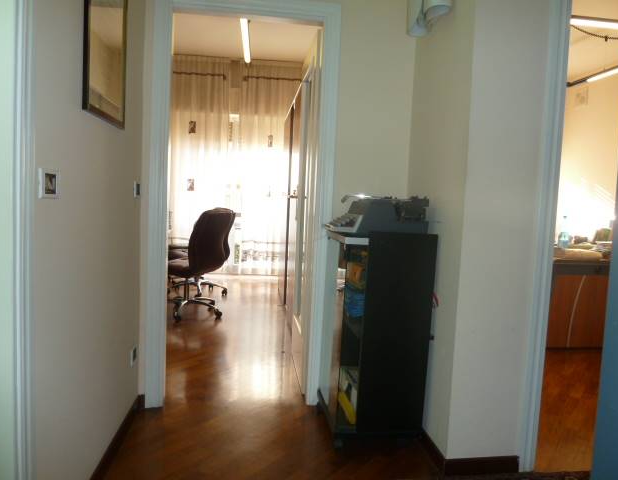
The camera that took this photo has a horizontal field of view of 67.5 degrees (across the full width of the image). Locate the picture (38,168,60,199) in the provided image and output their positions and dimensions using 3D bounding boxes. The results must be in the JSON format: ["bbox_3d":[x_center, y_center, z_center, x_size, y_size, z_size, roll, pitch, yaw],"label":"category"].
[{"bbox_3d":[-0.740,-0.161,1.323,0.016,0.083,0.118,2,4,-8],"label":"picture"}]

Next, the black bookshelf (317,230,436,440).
[{"bbox_3d":[0.327,0.458,2.401,0.440,1.020,0.480,2,4,-8],"label":"black bookshelf"}]

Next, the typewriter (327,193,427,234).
[{"bbox_3d":[0.334,-0.122,2.350,0.430,0.200,0.410,2,4,-8],"label":"typewriter"}]

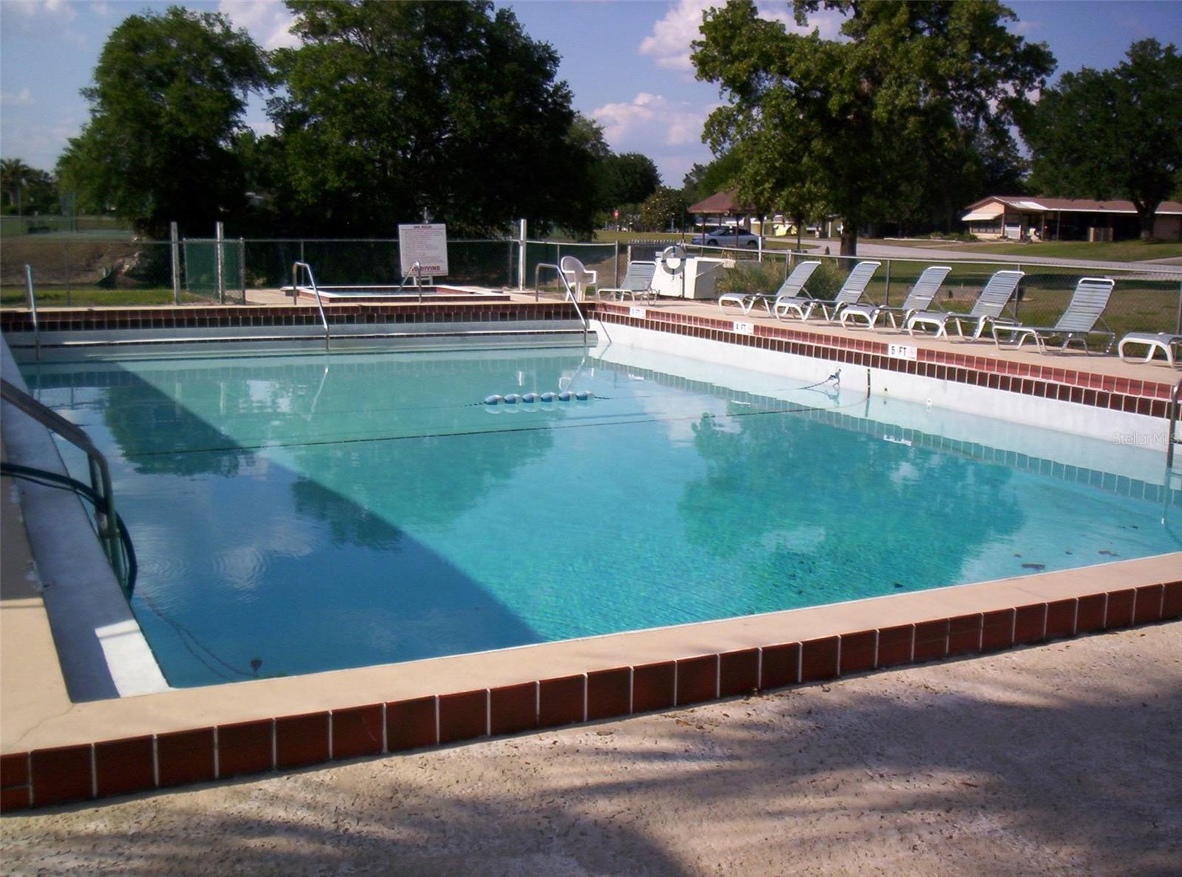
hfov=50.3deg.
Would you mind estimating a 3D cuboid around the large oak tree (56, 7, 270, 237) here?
[{"bbox_3d":[-17.230,-12.250,50.720,8.360,9.740,8.360,-2,10,-18],"label":"large oak tree"}]

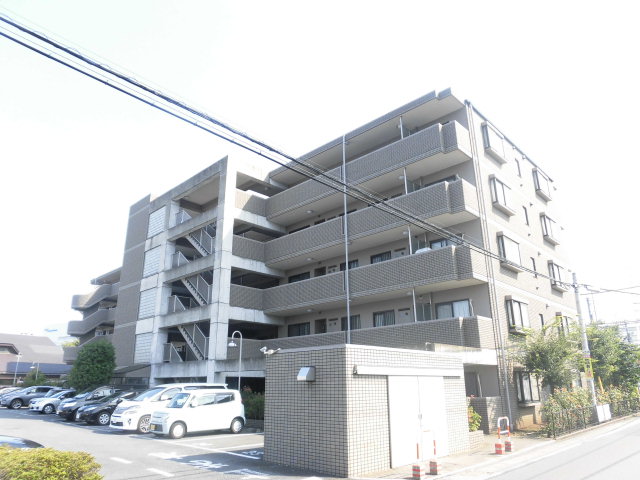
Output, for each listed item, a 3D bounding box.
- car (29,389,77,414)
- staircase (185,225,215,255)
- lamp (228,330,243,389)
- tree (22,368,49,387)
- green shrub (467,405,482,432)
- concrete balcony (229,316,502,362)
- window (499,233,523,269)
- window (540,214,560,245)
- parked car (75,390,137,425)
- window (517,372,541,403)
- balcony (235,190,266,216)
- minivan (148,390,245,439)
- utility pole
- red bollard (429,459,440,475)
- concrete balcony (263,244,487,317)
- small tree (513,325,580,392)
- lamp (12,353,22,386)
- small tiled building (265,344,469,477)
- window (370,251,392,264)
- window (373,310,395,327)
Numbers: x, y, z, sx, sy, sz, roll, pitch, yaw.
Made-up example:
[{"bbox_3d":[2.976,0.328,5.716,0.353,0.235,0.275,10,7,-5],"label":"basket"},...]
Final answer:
[{"bbox_3d":[-17.277,11.073,30.443,1.720,1.470,4.260,-17,-25,41],"label":"car"},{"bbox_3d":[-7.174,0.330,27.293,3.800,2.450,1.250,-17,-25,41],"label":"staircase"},{"bbox_3d":[-3.810,6.234,20.093,0.340,4.180,0.660,-17,-25,41],"label":"lamp"},{"bbox_3d":[-29.486,15.047,45.471,2.350,3.411,2.300,-17,-24,41],"label":"tree"},{"bbox_3d":[4.650,5.585,13.936,0.750,0.870,0.800,-17,-25,41],"label":"green shrub"},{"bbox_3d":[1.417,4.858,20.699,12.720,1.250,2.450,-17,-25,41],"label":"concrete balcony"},{"bbox_3d":[8.613,0.586,20.039,0.280,1.320,1.830,-17,-25,41],"label":"window"},{"bbox_3d":[13.696,-0.666,26.418,0.260,1.460,1.950,-17,-24,41],"label":"window"},{"bbox_3d":[-9.806,8.422,22.403,1.720,1.500,4.400,-17,-24,41],"label":"parked car"},{"bbox_3d":[8.623,6.003,18.218,0.280,1.250,1.830,-17,-25,41],"label":"window"},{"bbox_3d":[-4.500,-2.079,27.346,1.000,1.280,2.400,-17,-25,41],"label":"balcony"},{"bbox_3d":[-4.628,6.498,16.795,1.475,1.625,3.395,-17,-24,41],"label":"minivan"},{"bbox_3d":[13.249,5.176,22.198,0.320,7.300,0.320,-17,-24,41],"label":"utility pole"},{"bbox_3d":[2.395,4.730,9.288,0.220,0.290,0.220,-17,-25,41],"label":"red bollard"},{"bbox_3d":[2.001,2.357,22.526,12.880,1.360,2.000,-17,-25,41],"label":"concrete balcony"},{"bbox_3d":[9.801,5.658,18.779,2.700,4.200,2.700,-17,-25,41],"label":"small tree"},{"bbox_3d":[-30.633,13.950,44.667,0.450,4.900,0.500,-17,-25,41],"label":"lamp"},{"bbox_3d":[1.495,4.527,12.307,2.730,2.670,5.480,-17,-25,41],"label":"small tiled building"},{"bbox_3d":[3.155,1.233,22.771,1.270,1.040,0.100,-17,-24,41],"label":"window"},{"bbox_3d":[3.171,4.076,21.844,1.270,1.080,0.100,-17,-24,41],"label":"window"}]

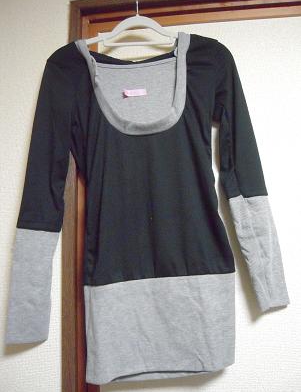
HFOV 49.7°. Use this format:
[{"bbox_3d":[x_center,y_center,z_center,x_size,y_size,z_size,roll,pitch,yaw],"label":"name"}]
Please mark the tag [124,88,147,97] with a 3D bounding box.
[{"bbox_3d":[-0.038,-0.253,0.800,0.057,0.018,0.008,-4,-16,3],"label":"tag"}]

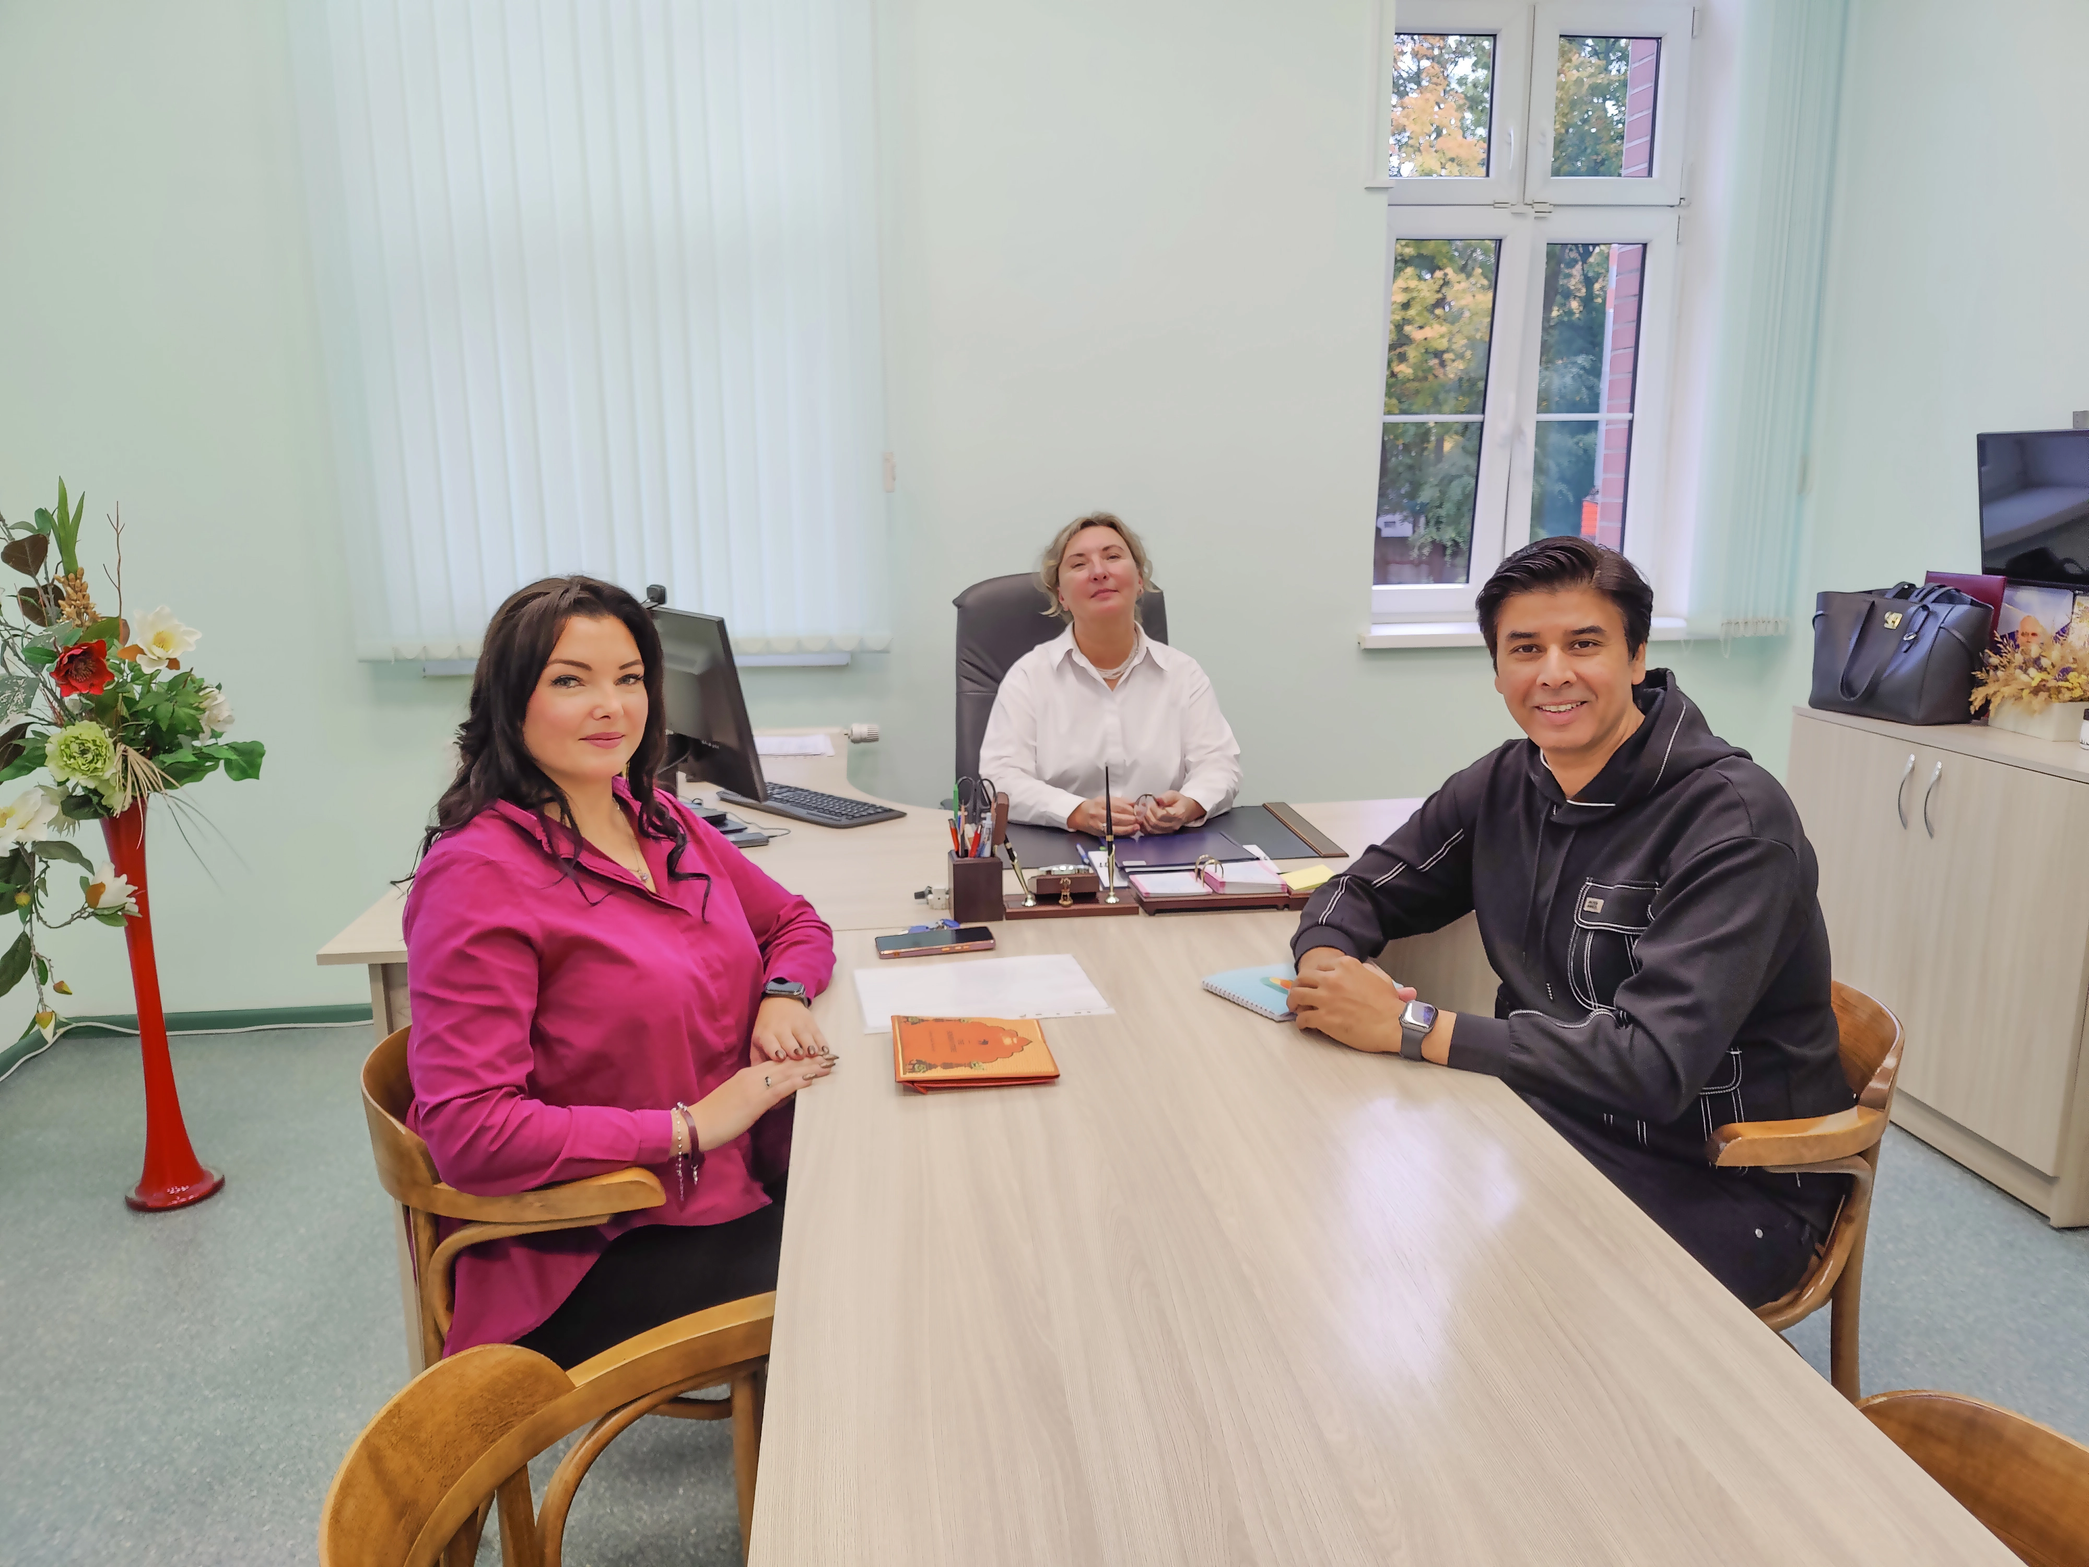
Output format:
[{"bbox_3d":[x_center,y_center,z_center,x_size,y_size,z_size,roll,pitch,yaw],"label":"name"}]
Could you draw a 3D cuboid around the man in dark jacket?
[{"bbox_3d":[0.637,0.367,1.766,0.750,1.335,0.640,-8,14,-29],"label":"man in dark jacket"}]

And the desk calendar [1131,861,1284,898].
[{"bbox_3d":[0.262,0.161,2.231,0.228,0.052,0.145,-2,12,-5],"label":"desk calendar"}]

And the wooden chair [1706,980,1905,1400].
[{"bbox_3d":[0.762,0.624,1.857,0.540,0.790,0.560,-3,12,-9],"label":"wooden chair"}]

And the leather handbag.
[{"bbox_3d":[1.974,-0.301,3.205,0.170,0.285,0.330,-4,12,-16],"label":"leather handbag"}]

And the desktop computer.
[{"bbox_3d":[-0.572,-0.139,2.719,0.420,0.465,0.550,-10,15,-38],"label":"desktop computer"}]

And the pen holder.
[{"bbox_3d":[-0.107,0.157,2.169,0.079,0.098,0.076,-2,12,-4],"label":"pen holder"}]

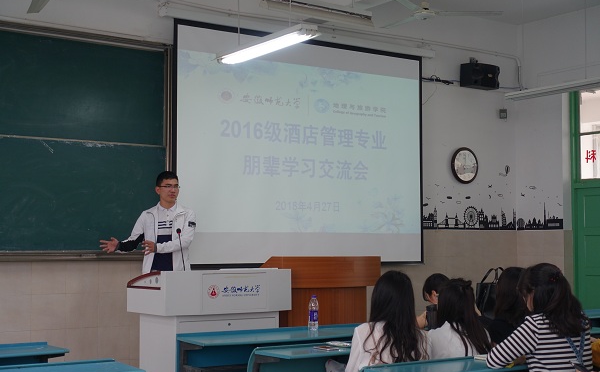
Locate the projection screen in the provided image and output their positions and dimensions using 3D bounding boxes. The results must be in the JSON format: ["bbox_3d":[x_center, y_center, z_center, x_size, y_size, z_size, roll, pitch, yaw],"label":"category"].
[{"bbox_3d":[0.096,-0.342,9.406,3.050,2.290,0.050,3,-4,-34],"label":"projection screen"}]

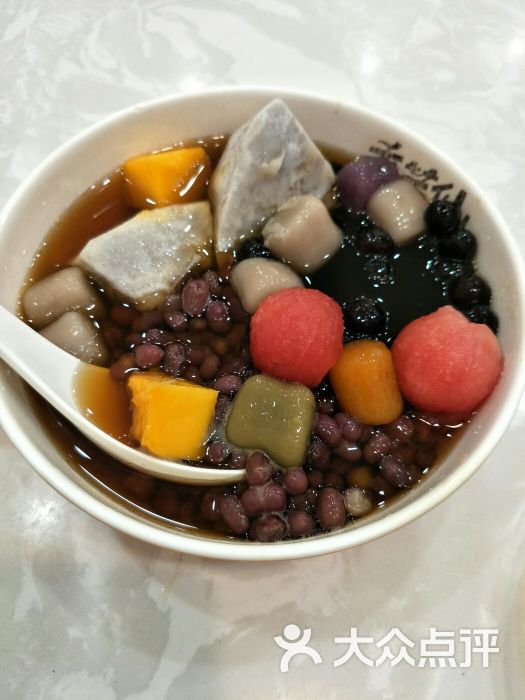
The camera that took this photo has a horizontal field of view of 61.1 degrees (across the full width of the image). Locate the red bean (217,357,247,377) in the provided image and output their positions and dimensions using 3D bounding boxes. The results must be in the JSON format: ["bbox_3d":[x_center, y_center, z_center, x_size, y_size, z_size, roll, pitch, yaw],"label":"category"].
[{"bbox_3d":[-0.010,0.005,0.141,0.010,0.006,0.007,-15,66,-11],"label":"red bean"}]

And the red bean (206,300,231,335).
[{"bbox_3d":[-0.015,-0.011,0.154,0.008,0.008,0.012,-13,65,-7],"label":"red bean"}]

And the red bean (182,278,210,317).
[{"bbox_3d":[-0.023,-0.018,0.155,0.009,0.009,0.013,3,64,0],"label":"red bean"}]

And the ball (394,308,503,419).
[{"bbox_3d":[0.052,0.004,0.127,0.030,0.029,0.030,1,64,-1],"label":"ball"}]

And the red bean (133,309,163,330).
[{"bbox_3d":[-0.040,-0.011,0.155,0.011,0.008,0.008,-17,66,-9],"label":"red bean"}]

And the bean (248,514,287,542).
[{"bbox_3d":[0.001,0.050,0.124,0.011,0.008,0.008,-7,65,-5],"label":"bean"}]

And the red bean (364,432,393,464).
[{"bbox_3d":[0.035,0.030,0.134,0.011,0.008,0.007,-37,71,-17],"label":"red bean"}]

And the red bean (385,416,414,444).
[{"bbox_3d":[0.039,0.023,0.125,0.006,0.006,0.009,37,69,15],"label":"red bean"}]

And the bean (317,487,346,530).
[{"bbox_3d":[0.018,0.041,0.115,0.007,0.006,0.011,-1,64,-2],"label":"bean"}]

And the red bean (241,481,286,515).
[{"bbox_3d":[0.000,0.040,0.121,0.013,0.009,0.009,-8,65,-7],"label":"red bean"}]

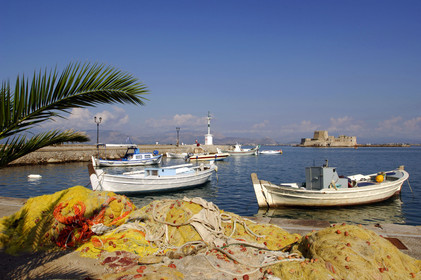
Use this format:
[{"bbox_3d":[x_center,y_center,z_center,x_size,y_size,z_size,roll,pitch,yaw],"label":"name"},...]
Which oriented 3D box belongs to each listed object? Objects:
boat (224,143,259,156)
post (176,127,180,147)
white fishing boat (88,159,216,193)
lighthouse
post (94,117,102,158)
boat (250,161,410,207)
[{"bbox_3d":[6.153,2.028,61.019,8.300,2.600,2.600,0,-1,-8],"label":"boat"},{"bbox_3d":[-7.403,-0.617,68.023,1.050,4.446,0.500,0,-1,15],"label":"post"},{"bbox_3d":[-2.618,1.782,15.256,6.700,1.400,2.100,1,-1,-31],"label":"white fishing boat"},{"bbox_3d":[-0.340,-3.037,76.569,1.900,8.852,1.900,1,-1,-30],"label":"lighthouse"},{"bbox_3d":[-16.488,-1.104,43.028,1.100,4.505,0.500,0,-1,15],"label":"post"},{"bbox_3d":[4.815,1.631,11.107,7.000,1.550,2.200,0,-1,-20],"label":"boat"}]

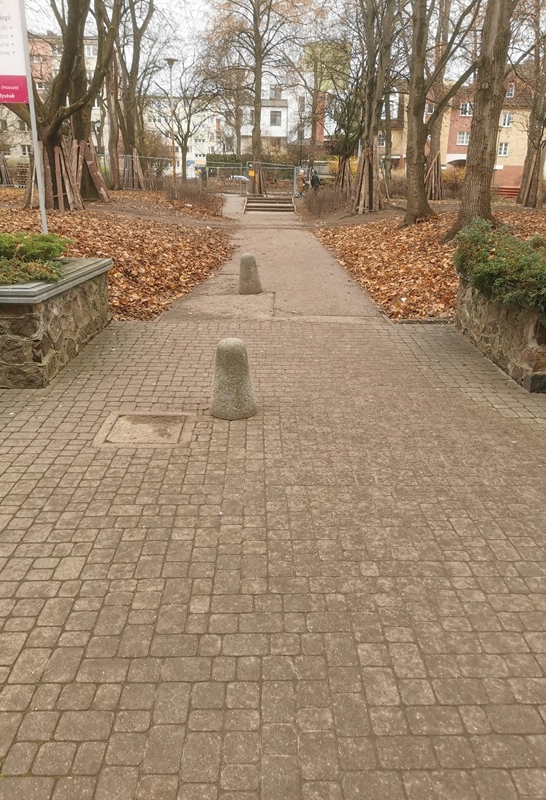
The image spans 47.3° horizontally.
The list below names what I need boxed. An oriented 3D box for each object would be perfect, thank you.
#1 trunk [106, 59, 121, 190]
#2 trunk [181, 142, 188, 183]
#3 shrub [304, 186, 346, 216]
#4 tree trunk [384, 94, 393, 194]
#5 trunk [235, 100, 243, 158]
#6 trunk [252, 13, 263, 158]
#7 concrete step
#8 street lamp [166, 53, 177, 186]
[{"bbox_3d":[-8.218,-14.101,32.179,0.520,6.257,0.520,0,20,-1],"label":"trunk"},{"bbox_3d":[-5.522,-14.661,38.975,0.360,2.634,0.360,0,20,-1],"label":"trunk"},{"bbox_3d":[2.299,-8.859,27.850,1.900,1.150,2.200,0,20,-1],"label":"shrub"},{"bbox_3d":[6.923,-15.373,37.429,0.420,5.551,0.420,0,20,-1],"label":"tree trunk"},{"bbox_3d":[-2.718,-21.398,50.693,0.500,5.319,0.500,0,20,-1],"label":"trunk"},{"bbox_3d":[-0.925,-17.846,37.159,0.620,8.695,0.620,0,20,-1],"label":"trunk"},{"bbox_3d":[-0.166,-10.185,32.649,2.450,0.580,2.800,0,20,-1],"label":"concrete step"},{"bbox_3d":[-3.827,-10.206,23.663,0.500,4.884,0.500,0,20,-1],"label":"street lamp"}]

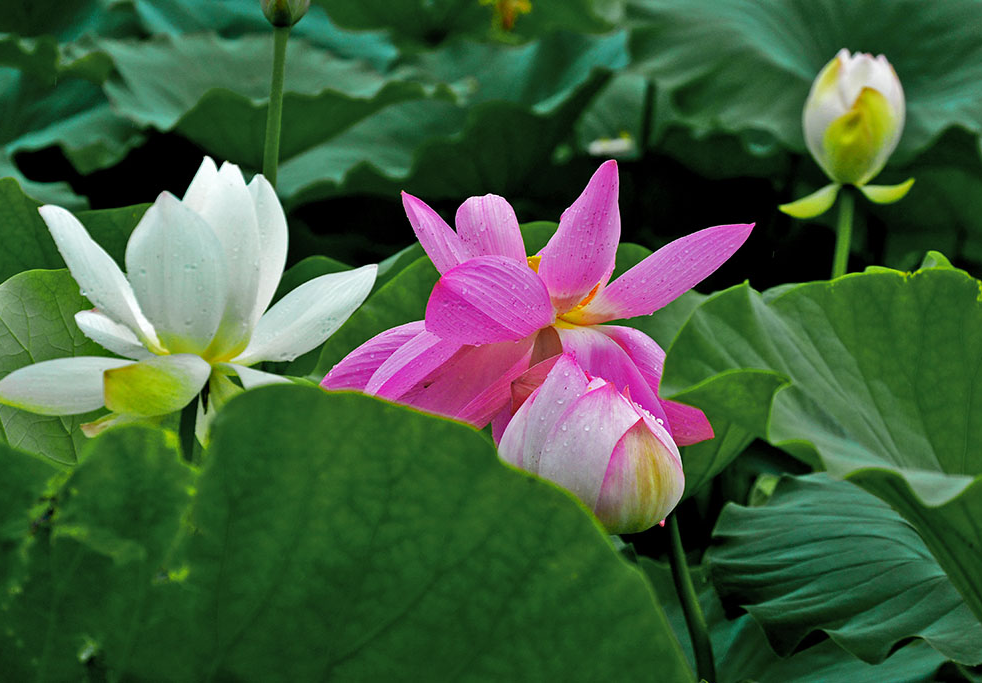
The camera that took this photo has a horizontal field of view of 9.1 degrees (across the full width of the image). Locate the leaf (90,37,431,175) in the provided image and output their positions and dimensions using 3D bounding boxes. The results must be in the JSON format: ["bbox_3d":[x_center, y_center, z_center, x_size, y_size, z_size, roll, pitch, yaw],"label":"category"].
[{"bbox_3d":[-0.202,-0.217,5.600,0.320,0.100,0.300,0,10,0],"label":"leaf"}]

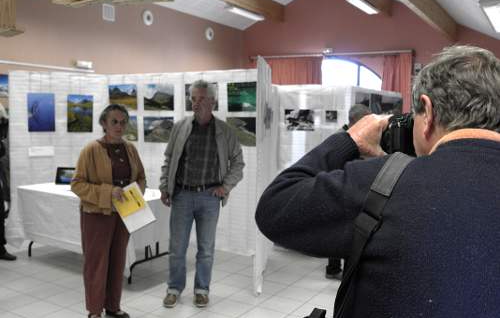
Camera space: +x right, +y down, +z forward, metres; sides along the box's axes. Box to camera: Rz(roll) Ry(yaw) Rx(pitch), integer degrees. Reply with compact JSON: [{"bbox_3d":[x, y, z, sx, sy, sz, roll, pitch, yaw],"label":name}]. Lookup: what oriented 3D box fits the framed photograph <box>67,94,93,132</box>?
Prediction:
[{"bbox_3d":[-2.186,-0.582,6.461,0.318,0.470,0.020,-1,5,-23],"label":"framed photograph"}]

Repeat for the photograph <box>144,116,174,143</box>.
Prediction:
[{"bbox_3d":[-1.099,-0.353,6.055,0.470,0.308,0.020,4,6,31],"label":"photograph"}]

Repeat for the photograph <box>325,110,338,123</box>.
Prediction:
[{"bbox_3d":[1.200,-0.616,7.321,0.180,0.165,0.020,4,6,31],"label":"photograph"}]

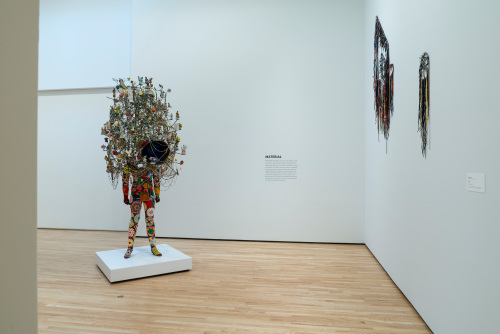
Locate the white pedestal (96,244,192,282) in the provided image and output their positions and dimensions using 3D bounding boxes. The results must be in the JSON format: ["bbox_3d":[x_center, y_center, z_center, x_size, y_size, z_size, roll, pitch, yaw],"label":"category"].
[{"bbox_3d":[-1.651,1.467,5.600,1.165,0.187,1.084,0,0,-32],"label":"white pedestal"}]

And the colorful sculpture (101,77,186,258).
[{"bbox_3d":[-1.651,-0.006,5.600,1.250,2.760,1.050,0,0,-25],"label":"colorful sculpture"}]

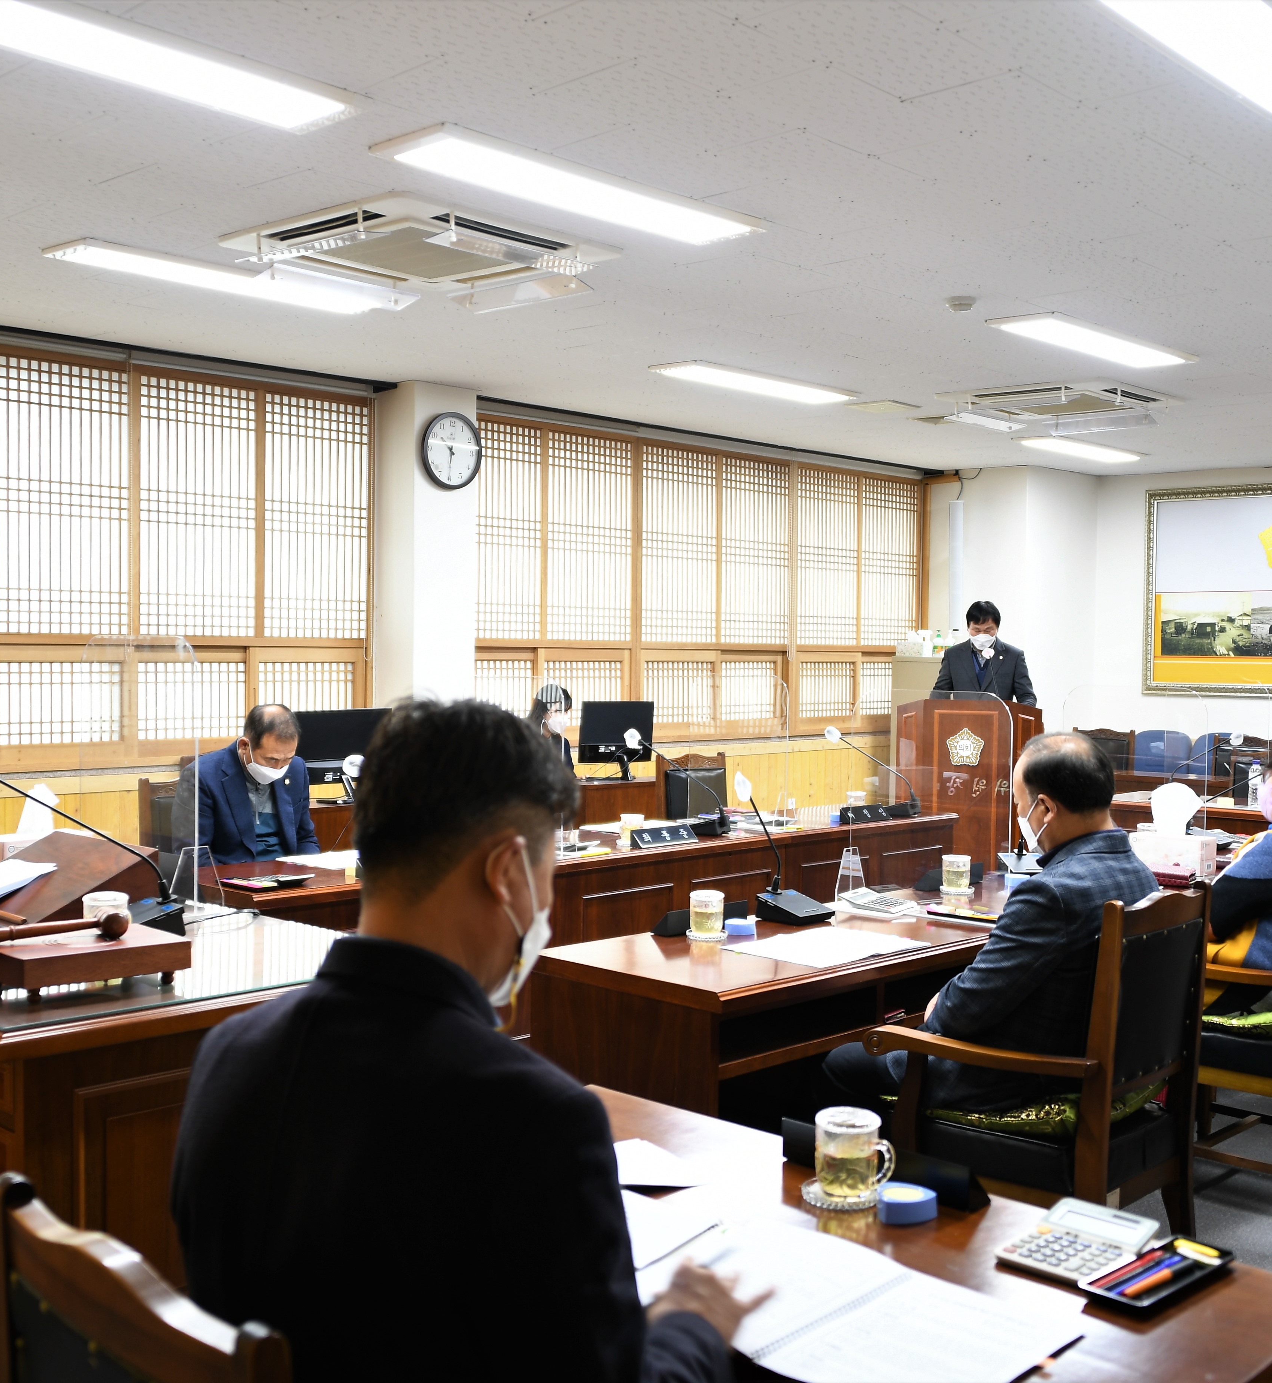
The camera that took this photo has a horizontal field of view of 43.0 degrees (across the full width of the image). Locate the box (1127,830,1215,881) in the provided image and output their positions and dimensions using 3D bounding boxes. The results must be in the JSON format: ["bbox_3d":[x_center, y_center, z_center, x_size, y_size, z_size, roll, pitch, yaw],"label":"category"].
[{"bbox_3d":[1.731,0.525,5.217,0.245,0.115,0.120,2,2,43],"label":"box"}]

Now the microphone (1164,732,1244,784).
[{"bbox_3d":[2.710,0.354,7.822,0.210,0.330,0.580,2,2,43],"label":"microphone"}]

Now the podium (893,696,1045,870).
[{"bbox_3d":[1.604,0.648,7.768,0.740,1.200,0.520,1,2,-1],"label":"podium"}]

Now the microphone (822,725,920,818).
[{"bbox_3d":[1.022,0.339,7.094,0.490,0.375,0.120,2,2,44],"label":"microphone"}]

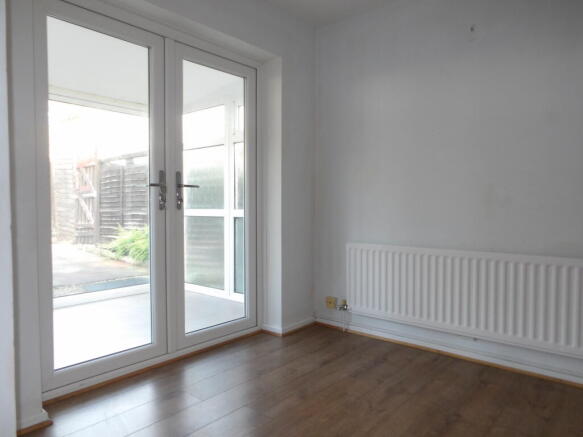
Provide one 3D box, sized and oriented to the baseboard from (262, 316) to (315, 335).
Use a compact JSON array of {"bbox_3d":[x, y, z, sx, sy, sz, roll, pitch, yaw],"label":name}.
[{"bbox_3d":[0.001,0.839,3.241,0.177,0.060,0.427,1,2,41],"label":"baseboard"}]

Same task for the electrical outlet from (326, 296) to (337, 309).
[{"bbox_3d":[0.316,0.677,3.244,0.089,0.089,0.016,1,2,41],"label":"electrical outlet"}]

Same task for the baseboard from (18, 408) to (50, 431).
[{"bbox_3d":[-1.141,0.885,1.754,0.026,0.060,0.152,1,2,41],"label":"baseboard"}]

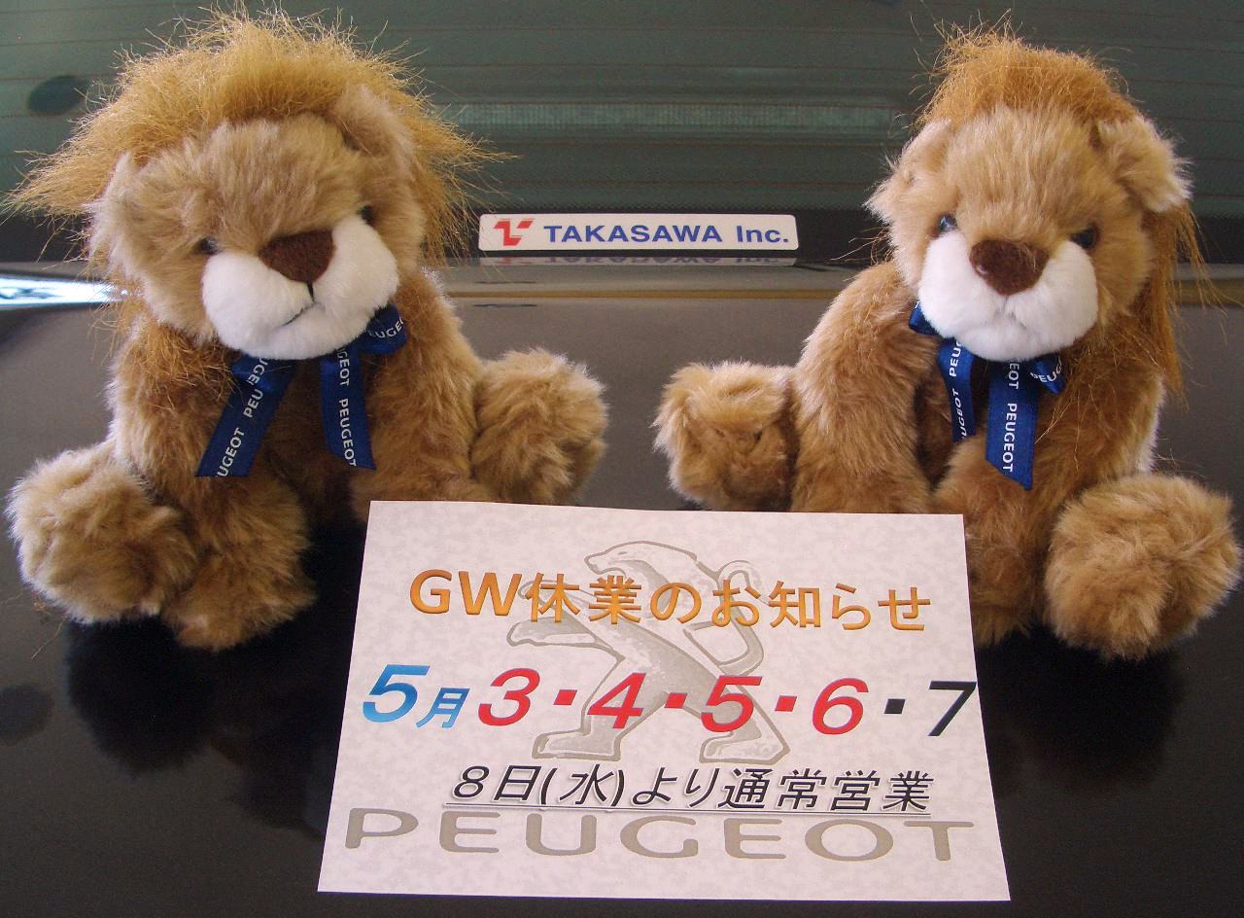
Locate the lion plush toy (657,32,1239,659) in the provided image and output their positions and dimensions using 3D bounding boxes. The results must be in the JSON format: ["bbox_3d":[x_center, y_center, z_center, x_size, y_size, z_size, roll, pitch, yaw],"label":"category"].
[{"bbox_3d":[0.118,-0.053,0.461,0.191,0.155,0.147,14,28,29],"label":"lion plush toy"}]

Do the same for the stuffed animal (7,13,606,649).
[{"bbox_3d":[-0.108,-0.055,0.461,0.193,0.158,0.147,-13,27,-27],"label":"stuffed animal"}]

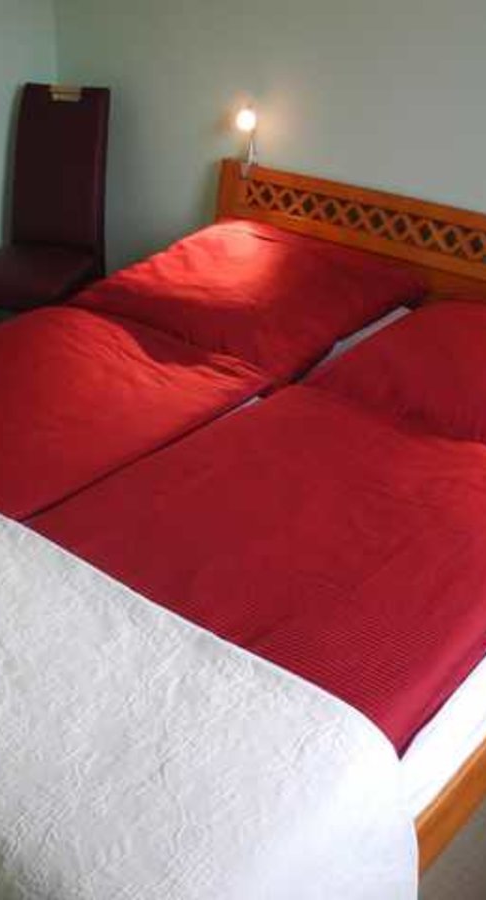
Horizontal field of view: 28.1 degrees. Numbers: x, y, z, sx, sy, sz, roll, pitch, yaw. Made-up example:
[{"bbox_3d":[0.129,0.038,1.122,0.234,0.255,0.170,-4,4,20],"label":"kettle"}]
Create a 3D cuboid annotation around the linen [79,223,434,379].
[{"bbox_3d":[0.007,-0.462,2.762,0.780,0.160,0.710,24,38,34],"label":"linen"}]

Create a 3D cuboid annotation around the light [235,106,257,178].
[{"bbox_3d":[0.004,-0.958,3.061,0.060,0.220,0.090,24,38,34],"label":"light"}]

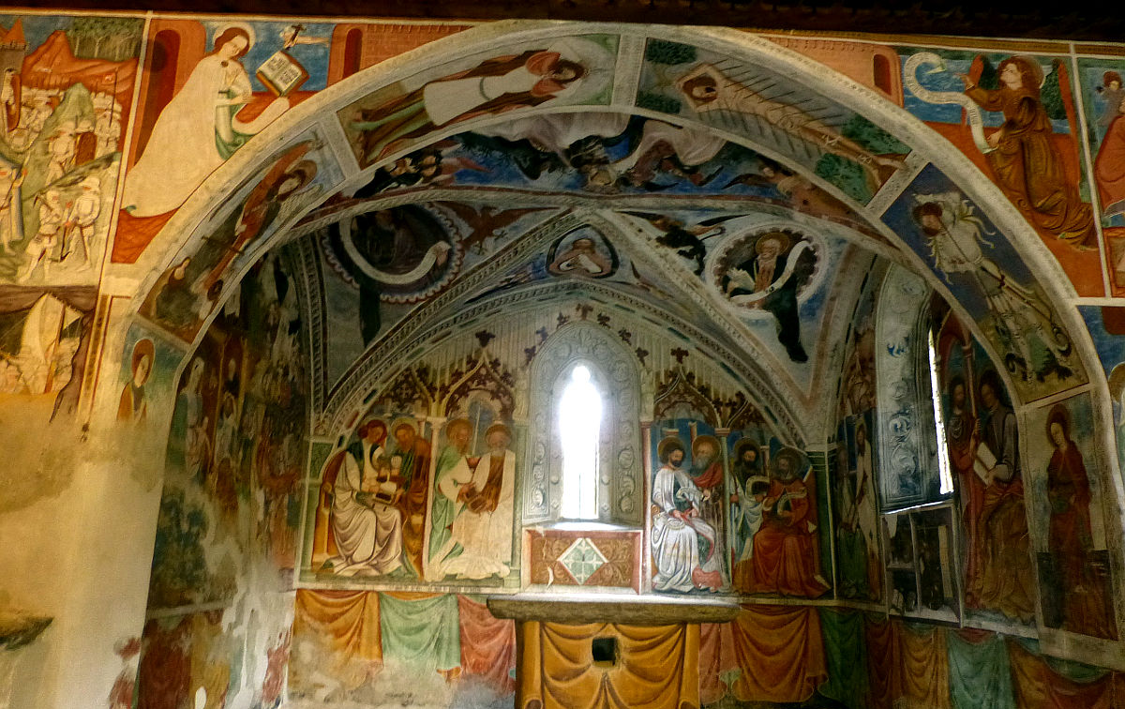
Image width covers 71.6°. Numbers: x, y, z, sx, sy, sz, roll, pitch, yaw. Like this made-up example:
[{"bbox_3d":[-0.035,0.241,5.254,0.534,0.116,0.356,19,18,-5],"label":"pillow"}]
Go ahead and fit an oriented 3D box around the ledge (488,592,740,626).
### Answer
[{"bbox_3d":[0.331,1.996,6.168,1.820,0.130,1.120,3,-15,-4],"label":"ledge"}]

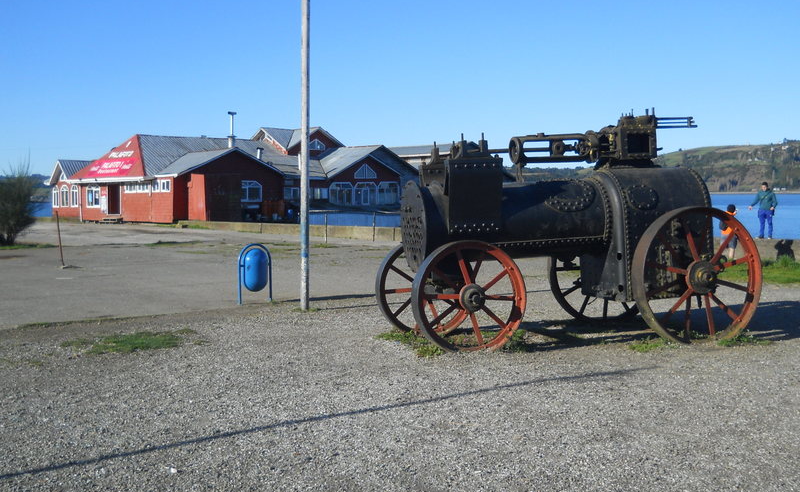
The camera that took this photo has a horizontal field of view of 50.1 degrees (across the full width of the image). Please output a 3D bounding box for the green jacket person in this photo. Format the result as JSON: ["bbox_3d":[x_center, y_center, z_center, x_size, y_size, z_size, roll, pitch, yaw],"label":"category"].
[{"bbox_3d":[10.364,-1.004,24.400,0.760,1.640,0.420,2,4,38],"label":"green jacket person"}]

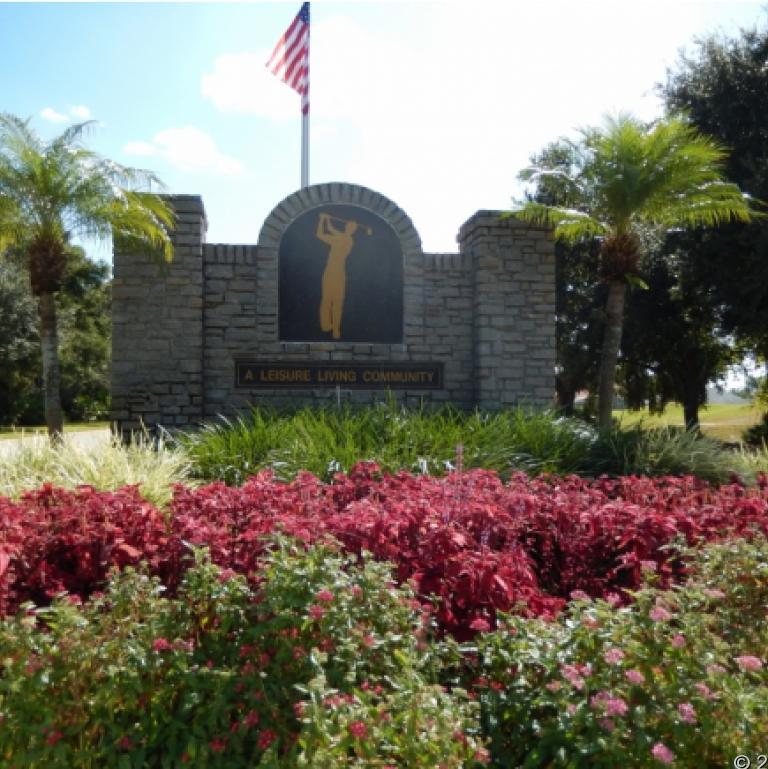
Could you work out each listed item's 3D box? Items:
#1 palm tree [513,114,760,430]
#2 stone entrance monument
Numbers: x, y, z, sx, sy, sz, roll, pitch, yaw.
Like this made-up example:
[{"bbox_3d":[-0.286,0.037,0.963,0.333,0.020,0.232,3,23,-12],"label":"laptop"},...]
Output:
[{"bbox_3d":[2.870,-1.210,8.400,2.820,3.700,2.750,0,-1,0],"label":"palm tree"},{"bbox_3d":[-0.530,-0.860,9.050,5.200,3.100,0.950,0,-1,-9],"label":"stone entrance monument"}]

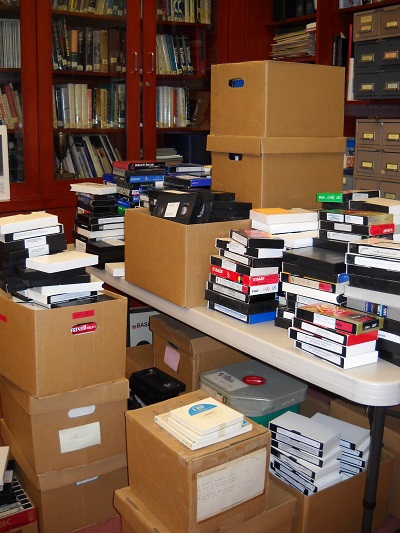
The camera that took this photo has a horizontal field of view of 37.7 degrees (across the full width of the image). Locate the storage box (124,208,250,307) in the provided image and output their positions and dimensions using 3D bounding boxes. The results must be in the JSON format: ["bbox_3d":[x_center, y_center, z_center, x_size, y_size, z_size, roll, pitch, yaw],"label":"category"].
[{"bbox_3d":[-0.025,-0.053,2.051,0.317,0.260,0.396,-8,16,-35],"label":"storage box"}]

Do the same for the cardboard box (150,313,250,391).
[{"bbox_3d":[0.058,0.348,2.400,0.415,0.268,0.329,-7,15,-32],"label":"cardboard box"}]

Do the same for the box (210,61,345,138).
[{"bbox_3d":[0.300,-0.635,2.263,0.407,0.259,0.312,-9,16,-36],"label":"box"}]

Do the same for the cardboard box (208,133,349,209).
[{"bbox_3d":[0.292,-0.366,2.273,0.413,0.265,0.330,-7,15,-32],"label":"cardboard box"}]

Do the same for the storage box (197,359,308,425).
[{"bbox_3d":[0.197,0.589,2.200,0.271,0.330,0.294,-9,16,-36],"label":"storage box"}]

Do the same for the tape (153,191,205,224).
[{"bbox_3d":[-0.081,-0.196,1.964,0.187,0.103,0.025,13,-2,42],"label":"tape"}]

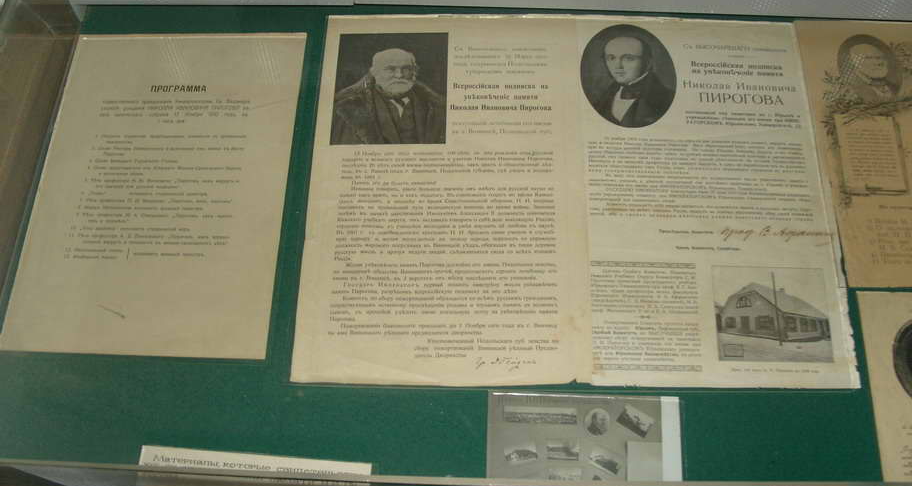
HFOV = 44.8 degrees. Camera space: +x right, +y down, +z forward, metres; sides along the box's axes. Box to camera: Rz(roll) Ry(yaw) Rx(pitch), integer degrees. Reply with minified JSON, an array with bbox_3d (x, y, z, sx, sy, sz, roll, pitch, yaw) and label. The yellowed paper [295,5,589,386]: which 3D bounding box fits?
[{"bbox_3d":[-0.007,-0.050,0.885,0.218,0.004,0.352,1,59,2],"label":"yellowed paper"}]

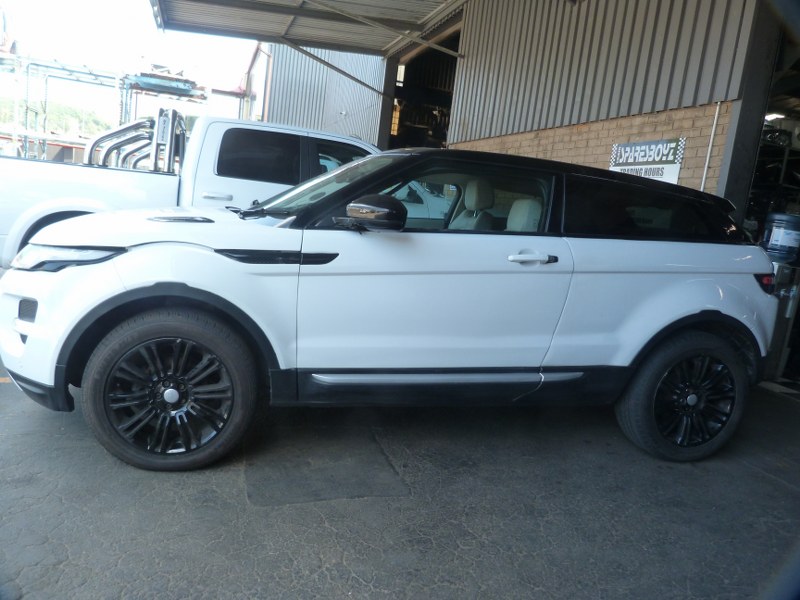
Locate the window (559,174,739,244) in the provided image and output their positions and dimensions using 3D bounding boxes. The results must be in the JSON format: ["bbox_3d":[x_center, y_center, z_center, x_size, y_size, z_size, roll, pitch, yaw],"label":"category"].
[{"bbox_3d":[1.344,-0.457,3.070,1.070,0.320,0.170,3,10,-15],"label":"window"}]

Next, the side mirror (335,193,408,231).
[{"bbox_3d":[-0.124,-0.386,2.477,0.230,0.155,0.220,3,10,-15],"label":"side mirror"}]

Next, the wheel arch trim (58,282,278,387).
[{"bbox_3d":[-0.952,0.145,2.423,0.890,0.460,0.110,3,10,-15],"label":"wheel arch trim"}]

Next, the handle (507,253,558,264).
[{"bbox_3d":[0.633,-0.192,2.753,0.260,0.045,0.060,3,10,-15],"label":"handle"}]

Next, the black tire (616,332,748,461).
[{"bbox_3d":[1.572,0.531,3.227,0.725,0.725,0.240,3,10,-15],"label":"black tire"}]

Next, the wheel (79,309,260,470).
[{"bbox_3d":[-0.994,0.385,2.541,0.725,0.725,0.240,4,10,-12],"label":"wheel"}]

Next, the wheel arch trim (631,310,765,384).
[{"bbox_3d":[1.612,0.249,3.099,0.890,0.420,0.120,3,10,-15],"label":"wheel arch trim"}]

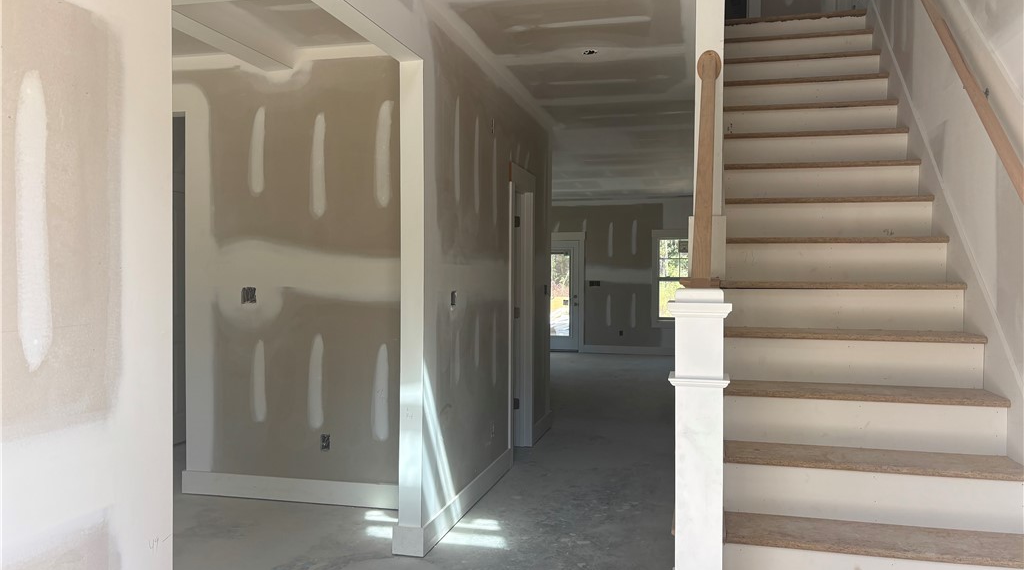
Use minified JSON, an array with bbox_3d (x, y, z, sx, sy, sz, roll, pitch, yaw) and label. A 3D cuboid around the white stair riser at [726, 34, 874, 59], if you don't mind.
[{"bbox_3d":[1.825,-1.497,4.976,0.919,0.170,0.025,0,1,14],"label":"white stair riser"}]

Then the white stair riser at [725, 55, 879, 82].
[{"bbox_3d":[1.769,-1.298,4.756,0.919,0.170,0.025,0,1,14],"label":"white stair riser"}]

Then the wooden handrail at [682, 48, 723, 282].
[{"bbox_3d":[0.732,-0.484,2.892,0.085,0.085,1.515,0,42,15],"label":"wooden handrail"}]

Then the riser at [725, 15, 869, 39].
[{"bbox_3d":[1.882,-1.696,5.196,0.919,0.170,0.025,0,1,14],"label":"riser"}]

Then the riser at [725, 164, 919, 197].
[{"bbox_3d":[1.543,-0.500,3.874,0.919,0.170,0.025,0,1,14],"label":"riser"}]

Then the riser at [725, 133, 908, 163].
[{"bbox_3d":[1.600,-0.700,4.095,0.919,0.170,0.025,0,1,14],"label":"riser"}]

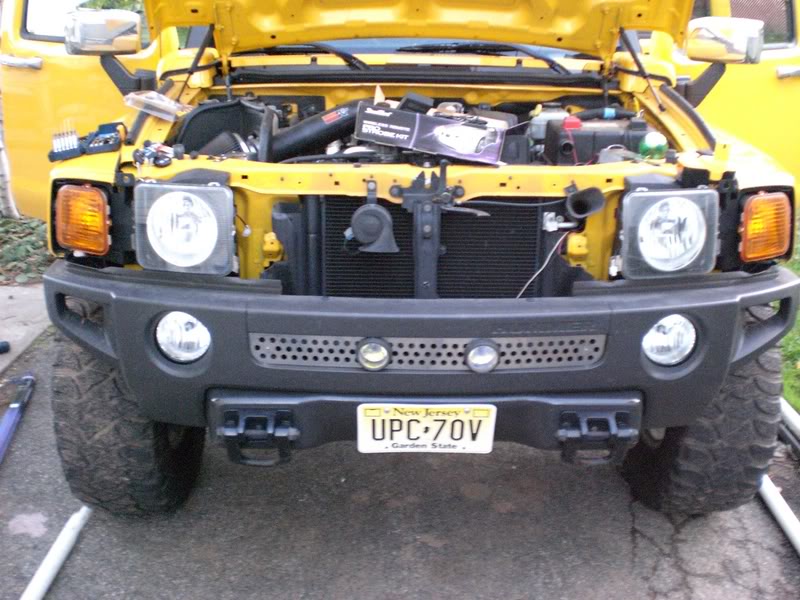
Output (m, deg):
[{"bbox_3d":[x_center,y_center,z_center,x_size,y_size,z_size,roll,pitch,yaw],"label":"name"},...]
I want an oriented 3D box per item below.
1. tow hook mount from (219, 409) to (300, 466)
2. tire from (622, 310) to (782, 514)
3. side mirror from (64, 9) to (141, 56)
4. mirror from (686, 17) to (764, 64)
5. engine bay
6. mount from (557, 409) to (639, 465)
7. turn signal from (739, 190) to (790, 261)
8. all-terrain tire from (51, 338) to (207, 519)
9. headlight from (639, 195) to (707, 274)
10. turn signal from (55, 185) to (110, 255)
[{"bbox_3d":[-0.328,0.319,2.049,0.178,0.115,0.095,0,17,-1],"label":"tow hook mount"},{"bbox_3d":[0.875,0.244,2.721,0.290,0.820,0.820,0,17,-1],"label":"tire"},{"bbox_3d":[-0.975,-0.877,2.878,0.125,0.158,0.200,14,21,36],"label":"side mirror"},{"bbox_3d":[1.078,-0.860,2.909,0.125,0.158,0.200,-13,22,-38],"label":"mirror"},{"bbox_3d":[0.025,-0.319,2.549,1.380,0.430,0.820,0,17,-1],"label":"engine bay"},{"bbox_3d":[0.463,0.320,2.059,0.178,0.115,0.095,0,17,-1],"label":"mount"},{"bbox_3d":[0.906,-0.192,2.236,0.148,0.172,0.075,-5,18,-18],"label":"turn signal"},{"bbox_3d":[-0.790,0.234,2.697,0.290,0.820,0.820,0,17,-1],"label":"all-terrain tire"},{"bbox_3d":[0.662,-0.172,2.183,0.176,0.182,0.080,-1,17,-5],"label":"headlight"},{"bbox_3d":[-0.777,-0.208,2.210,0.148,0.172,0.075,6,18,16],"label":"turn signal"}]

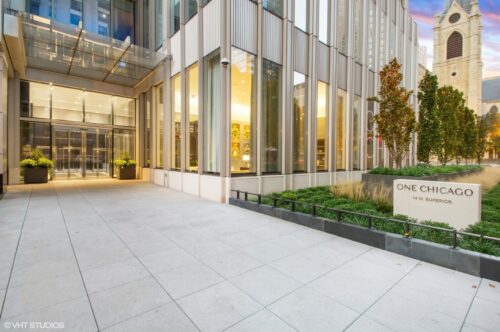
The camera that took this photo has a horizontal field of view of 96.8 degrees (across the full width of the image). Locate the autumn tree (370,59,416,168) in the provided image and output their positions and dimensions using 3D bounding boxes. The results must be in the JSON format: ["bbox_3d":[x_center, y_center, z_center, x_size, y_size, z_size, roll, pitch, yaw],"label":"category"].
[{"bbox_3d":[4.624,-1.534,7.103,1.200,3.575,1.200,-2,3,-43],"label":"autumn tree"}]

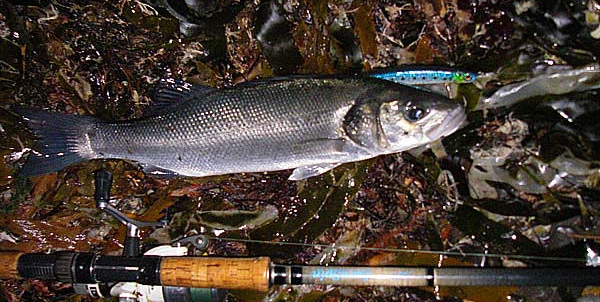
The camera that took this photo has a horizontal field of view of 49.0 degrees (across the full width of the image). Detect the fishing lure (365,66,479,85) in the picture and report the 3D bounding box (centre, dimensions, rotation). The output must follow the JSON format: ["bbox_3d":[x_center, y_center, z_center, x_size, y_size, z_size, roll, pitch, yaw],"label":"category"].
[{"bbox_3d":[0.137,-0.085,0.745,0.126,0.016,0.019,1,70,-1],"label":"fishing lure"}]

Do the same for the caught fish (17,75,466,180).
[{"bbox_3d":[-0.065,-0.025,0.730,0.495,0.060,0.114,-4,70,0],"label":"caught fish"}]

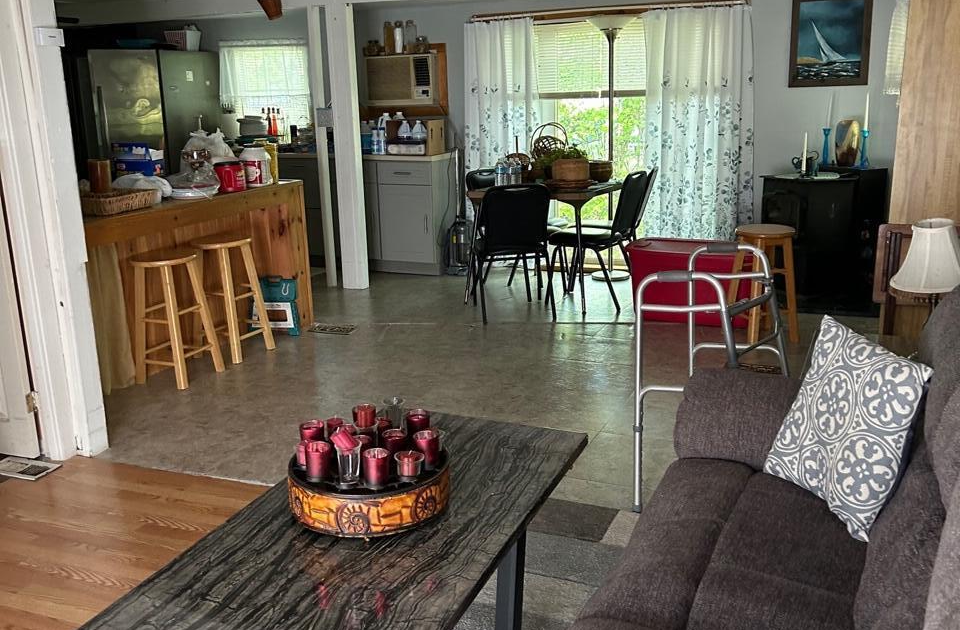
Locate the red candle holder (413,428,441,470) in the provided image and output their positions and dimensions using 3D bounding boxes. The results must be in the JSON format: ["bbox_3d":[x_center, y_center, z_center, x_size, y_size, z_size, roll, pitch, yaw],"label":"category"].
[{"bbox_3d":[-0.134,0.339,2.421,0.060,0.080,0.060,-2,14,0],"label":"red candle holder"}]

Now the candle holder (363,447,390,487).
[{"bbox_3d":[-0.230,0.342,2.133,0.058,0.074,0.058,-2,14,0],"label":"candle holder"}]

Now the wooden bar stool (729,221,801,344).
[{"bbox_3d":[1.583,-0.180,5.353,0.340,0.610,0.340,-1,14,2],"label":"wooden bar stool"}]

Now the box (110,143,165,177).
[{"bbox_3d":[-2.015,-0.866,5.631,0.270,0.200,0.150,3,15,20],"label":"box"}]

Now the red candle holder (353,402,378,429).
[{"bbox_3d":[-0.297,0.258,2.460,0.056,0.060,0.056,-2,14,0],"label":"red candle holder"}]

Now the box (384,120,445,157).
[{"bbox_3d":[-0.511,-1.390,7.484,0.360,0.265,0.280,6,16,28],"label":"box"}]

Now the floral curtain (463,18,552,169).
[{"bbox_3d":[0.198,-1.275,7.277,0.650,1.830,0.110,5,16,27],"label":"floral curtain"}]

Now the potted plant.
[{"bbox_3d":[0.602,-1.010,6.447,0.260,0.235,0.260,-2,14,0],"label":"potted plant"}]

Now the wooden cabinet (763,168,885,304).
[{"bbox_3d":[2.168,-0.505,6.051,0.670,0.800,0.560,5,16,27],"label":"wooden cabinet"}]

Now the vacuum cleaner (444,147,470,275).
[{"bbox_3d":[-0.143,-0.793,7.367,0.270,0.970,0.280,2,15,15],"label":"vacuum cleaner"}]

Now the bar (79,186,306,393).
[{"bbox_3d":[-1.705,-0.175,5.154,0.650,0.905,1.720,6,16,28],"label":"bar"}]

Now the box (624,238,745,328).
[{"bbox_3d":[1.285,-0.197,5.804,0.730,0.440,0.430,5,16,27],"label":"box"}]

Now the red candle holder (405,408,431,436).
[{"bbox_3d":[-0.155,0.287,2.515,0.058,0.073,0.058,6,16,26],"label":"red candle holder"}]

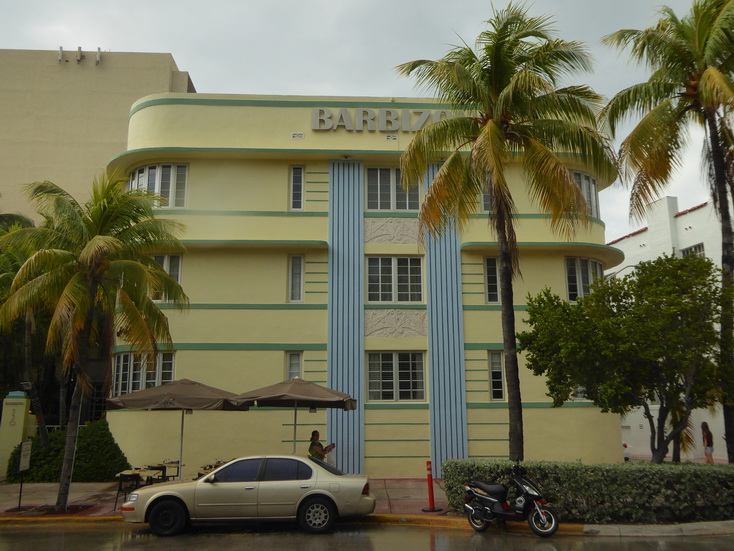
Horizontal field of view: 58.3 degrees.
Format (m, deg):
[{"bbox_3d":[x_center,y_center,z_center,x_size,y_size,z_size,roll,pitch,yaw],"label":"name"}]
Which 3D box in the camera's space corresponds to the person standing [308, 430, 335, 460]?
[{"bbox_3d":[-1.089,4.421,15.201,0.550,1.618,0.480,-4,-13,17],"label":"person standing"}]

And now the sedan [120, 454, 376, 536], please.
[{"bbox_3d":[-2.260,4.231,12.976,4.800,1.410,1.770,1,-13,-5],"label":"sedan"}]

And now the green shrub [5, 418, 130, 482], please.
[{"bbox_3d":[-9.077,5.445,20.565,3.753,1.873,1.700,0,-13,0],"label":"green shrub"}]

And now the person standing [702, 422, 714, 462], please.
[{"bbox_3d":[9.354,4.861,17.961,0.380,1.664,0.430,-12,-17,43],"label":"person standing"}]

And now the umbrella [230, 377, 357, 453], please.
[{"bbox_3d":[-1.772,3.965,16.124,2.720,2.889,2.720,-1,-13,4],"label":"umbrella"}]

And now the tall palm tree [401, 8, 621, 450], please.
[{"bbox_3d":[3.646,-0.825,16.380,5.800,12.331,5.600,0,-13,0],"label":"tall palm tree"}]

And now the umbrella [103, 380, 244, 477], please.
[{"bbox_3d":[-4.542,3.987,16.122,2.720,2.869,2.720,-1,-13,2],"label":"umbrella"}]

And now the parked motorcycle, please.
[{"bbox_3d":[2.609,4.133,12.119,1.840,1.180,0.700,-8,-15,32],"label":"parked motorcycle"}]

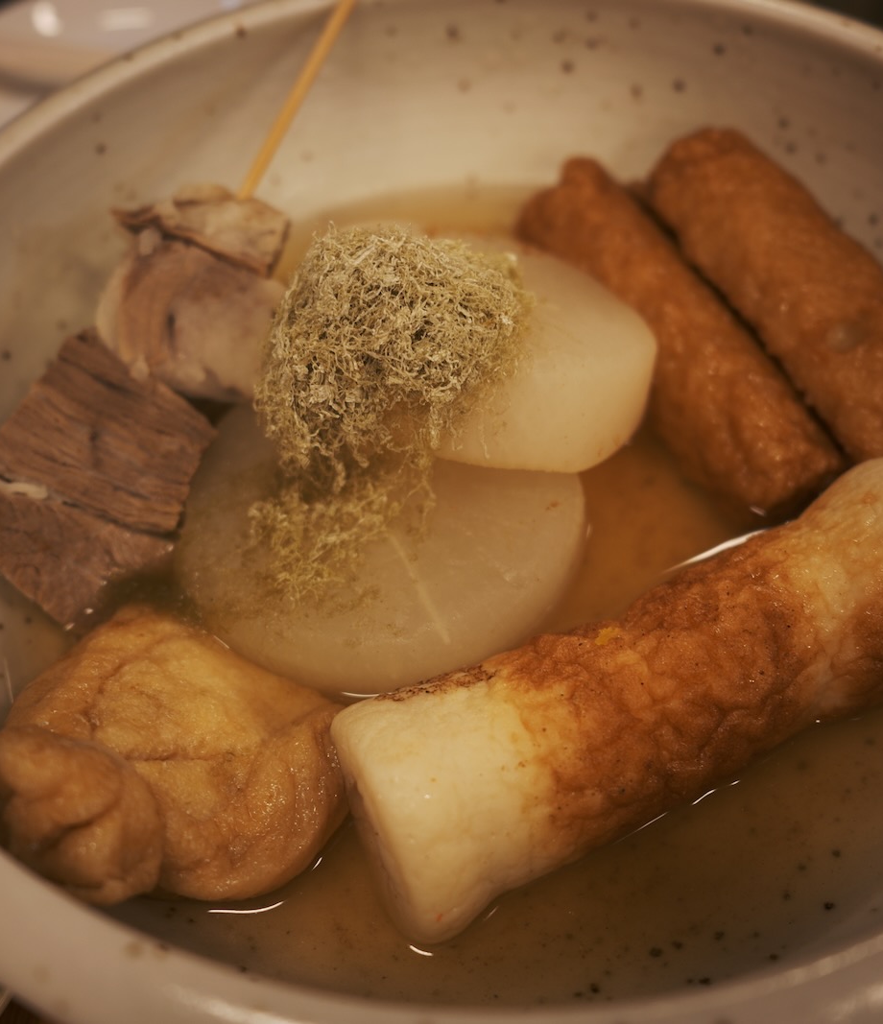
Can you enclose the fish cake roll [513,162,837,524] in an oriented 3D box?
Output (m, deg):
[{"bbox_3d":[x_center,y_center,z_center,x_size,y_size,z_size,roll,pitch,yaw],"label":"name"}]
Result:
[{"bbox_3d":[0.049,-0.041,0.221,0.027,0.027,0.101,-20,57,-11],"label":"fish cake roll"}]

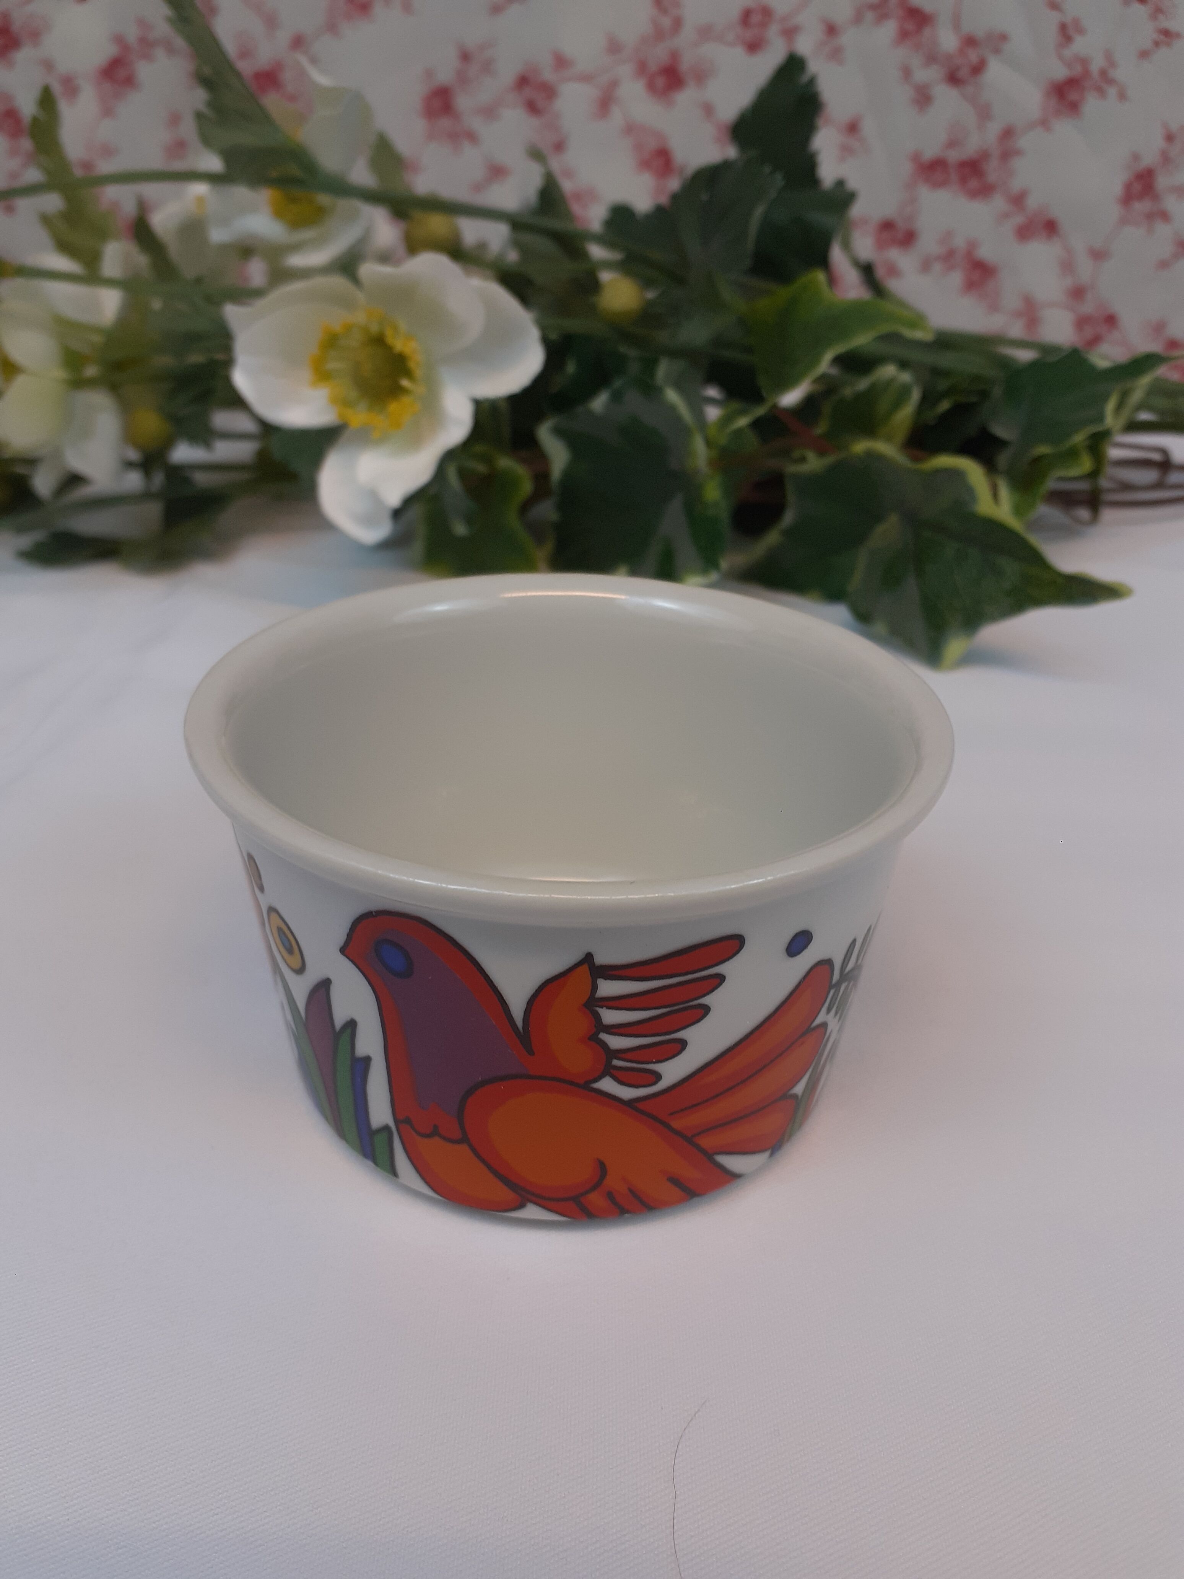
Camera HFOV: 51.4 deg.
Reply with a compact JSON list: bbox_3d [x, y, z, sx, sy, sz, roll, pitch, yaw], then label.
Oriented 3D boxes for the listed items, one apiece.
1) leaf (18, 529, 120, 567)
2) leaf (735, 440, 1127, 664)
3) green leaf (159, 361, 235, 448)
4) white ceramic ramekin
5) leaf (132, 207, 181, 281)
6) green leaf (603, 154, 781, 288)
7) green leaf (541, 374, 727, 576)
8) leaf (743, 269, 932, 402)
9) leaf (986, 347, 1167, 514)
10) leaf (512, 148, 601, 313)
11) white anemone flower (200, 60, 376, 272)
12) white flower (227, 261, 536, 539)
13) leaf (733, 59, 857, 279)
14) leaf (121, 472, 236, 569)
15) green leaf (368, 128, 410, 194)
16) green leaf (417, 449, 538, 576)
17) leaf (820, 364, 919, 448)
[{"bbox_3d":[-0.147,-0.068,0.346,0.031,0.010,0.035,-9,30,-21],"label":"leaf"},{"bbox_3d":[0.086,-0.059,0.308,0.088,0.025,0.062,3,64,0],"label":"leaf"},{"bbox_3d":[-0.122,-0.119,0.380,0.023,0.025,0.020,-6,29,-16],"label":"green leaf"},{"bbox_3d":[-0.003,0.011,0.160,0.090,0.052,0.090,2,27,-1],"label":"white ceramic ramekin"},{"bbox_3d":[-0.135,-0.168,0.380,0.016,0.025,0.010,1,-3,-6],"label":"leaf"},{"bbox_3d":[0.031,-0.176,0.385,0.056,0.045,0.018,1,-6,-6],"label":"green leaf"},{"bbox_3d":[0.011,-0.084,0.336,0.051,0.054,0.028,3,27,1],"label":"green leaf"},{"bbox_3d":[0.071,-0.131,0.355,0.053,0.035,0.035,7,28,9],"label":"leaf"},{"bbox_3d":[0.141,-0.105,0.360,0.053,0.047,0.025,1,-11,-5],"label":"leaf"},{"bbox_3d":[-0.012,-0.178,0.395,0.029,0.046,0.020,1,27,-2],"label":"leaf"},{"bbox_3d":[-0.100,-0.206,0.410,0.054,0.064,0.032,3,-14,13],"label":"white anemone flower"},{"bbox_3d":[-0.055,-0.103,0.325,0.081,0.073,0.031,3,-5,12],"label":"white flower"},{"bbox_3d":[0.066,-0.203,0.406,0.041,0.065,0.025,5,28,6],"label":"leaf"},{"bbox_3d":[-0.123,-0.080,0.365,0.036,0.033,0.018,2,-11,0],"label":"leaf"},{"bbox_3d":[-0.066,-0.204,0.400,0.013,0.018,0.010,-2,28,-8],"label":"green leaf"},{"bbox_3d":[-0.031,-0.074,0.335,0.033,0.038,0.015,2,-3,0],"label":"green leaf"},{"bbox_3d":[0.080,-0.109,0.355,0.030,0.028,0.014,1,-9,-6],"label":"leaf"}]

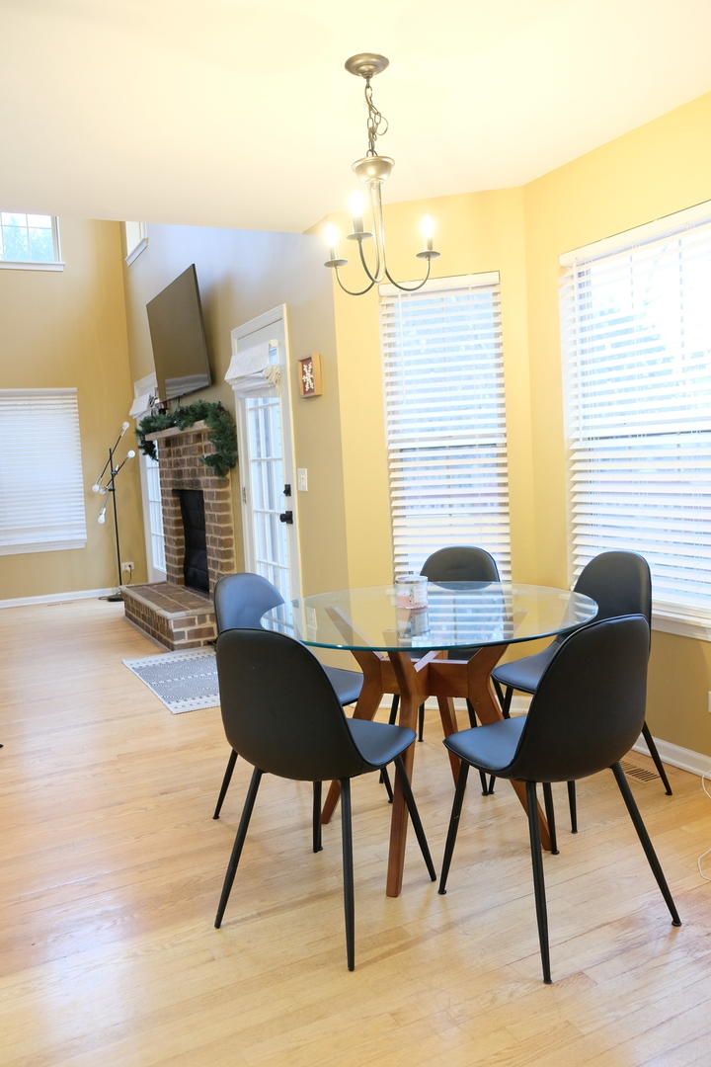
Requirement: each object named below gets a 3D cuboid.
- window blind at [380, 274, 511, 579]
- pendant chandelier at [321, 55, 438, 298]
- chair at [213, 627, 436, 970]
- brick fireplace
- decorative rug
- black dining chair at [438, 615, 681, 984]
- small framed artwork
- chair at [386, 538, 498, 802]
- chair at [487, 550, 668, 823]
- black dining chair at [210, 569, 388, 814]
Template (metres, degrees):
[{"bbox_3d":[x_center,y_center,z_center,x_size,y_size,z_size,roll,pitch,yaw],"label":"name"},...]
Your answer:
[{"bbox_3d":[0.428,-0.467,3.811,0.572,1.455,0.065,-1,6,18],"label":"window blind"},{"bbox_3d":[0.047,-1.072,2.398,0.390,0.665,0.375,-2,5,12],"label":"pendant chandelier"},{"bbox_3d":[-0.099,0.626,2.238,0.455,0.860,0.540,0,6,30],"label":"chair"},{"bbox_3d":[-1.452,-0.027,6.235,0.500,1.550,1.840,-6,6,-27],"label":"brick fireplace"},{"bbox_3d":[-0.913,0.849,4.894,0.740,0.012,1.375,-6,6,-27],"label":"decorative rug"},{"bbox_3d":[0.519,0.601,2.149,0.455,0.860,0.540,-6,6,-28],"label":"black dining chair"},{"bbox_3d":[-0.237,-0.814,4.158,0.040,0.208,0.193,-6,6,-27],"label":"small framed artwork"},{"bbox_3d":[0.365,0.513,3.208,0.450,0.860,0.510,0,6,24],"label":"chair"},{"bbox_3d":[0.801,0.517,2.886,0.540,0.860,0.455,-6,6,-30],"label":"chair"},{"bbox_3d":[-0.205,0.575,2.861,0.510,0.860,0.450,1,7,36],"label":"black dining chair"}]

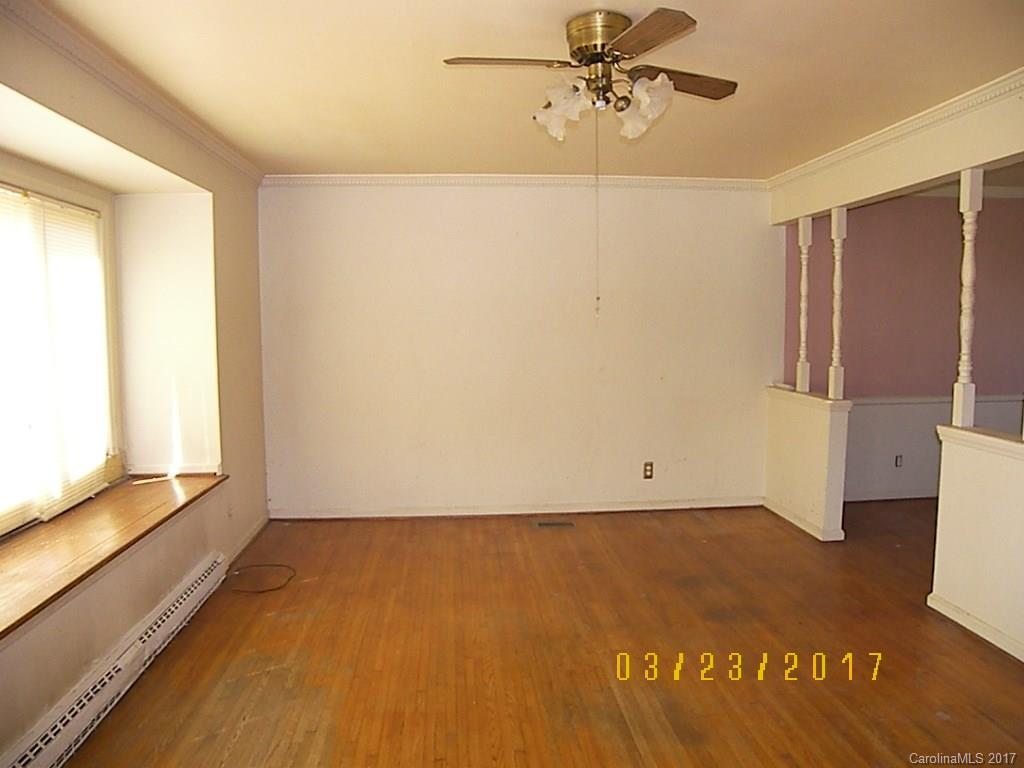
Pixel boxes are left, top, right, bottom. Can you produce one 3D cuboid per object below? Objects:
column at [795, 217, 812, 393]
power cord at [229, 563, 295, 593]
[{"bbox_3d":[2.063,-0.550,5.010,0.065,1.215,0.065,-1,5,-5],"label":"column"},{"bbox_3d":[-1.413,1.089,3.995,0.376,0.012,0.450,-1,5,-5],"label":"power cord"}]

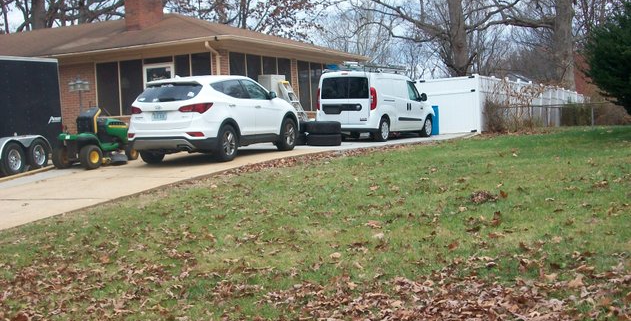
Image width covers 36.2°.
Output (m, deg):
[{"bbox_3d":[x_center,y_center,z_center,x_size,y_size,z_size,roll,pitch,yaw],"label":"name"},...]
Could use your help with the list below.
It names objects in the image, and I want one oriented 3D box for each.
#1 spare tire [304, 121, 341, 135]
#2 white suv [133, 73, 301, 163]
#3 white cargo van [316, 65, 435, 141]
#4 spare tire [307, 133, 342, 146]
[{"bbox_3d":[0.185,-0.797,23.300,0.875,0.285,0.875,-2,4,0],"label":"spare tire"},{"bbox_3d":[-1.970,-0.907,20.133,1.930,1.680,4.700,-1,4,24],"label":"white suv"},{"bbox_3d":[1.878,-1.635,27.437,1.920,2.060,4.740,2,4,28],"label":"white cargo van"},{"bbox_3d":[0.212,-0.503,23.300,0.875,0.285,0.875,-2,4,0],"label":"spare tire"}]

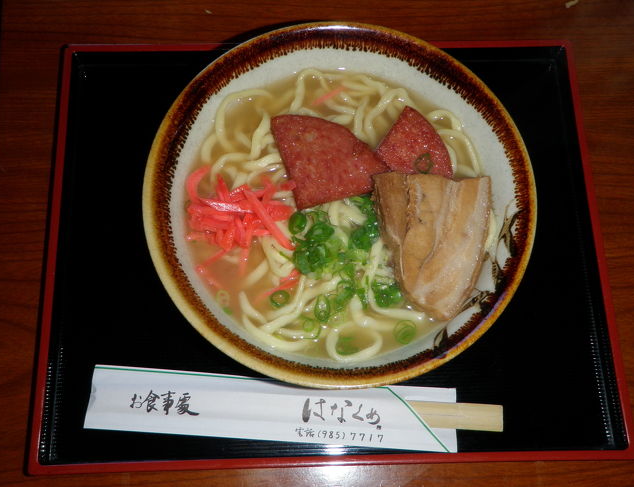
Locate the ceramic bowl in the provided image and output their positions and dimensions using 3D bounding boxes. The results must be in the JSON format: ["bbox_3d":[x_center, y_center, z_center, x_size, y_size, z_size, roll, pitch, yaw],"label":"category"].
[{"bbox_3d":[0.011,-0.015,0.355,0.185,0.076,0.185,0,73,-1],"label":"ceramic bowl"}]

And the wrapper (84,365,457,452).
[{"bbox_3d":[-0.011,0.088,0.358,0.220,0.007,0.033,4,73,0],"label":"wrapper"}]

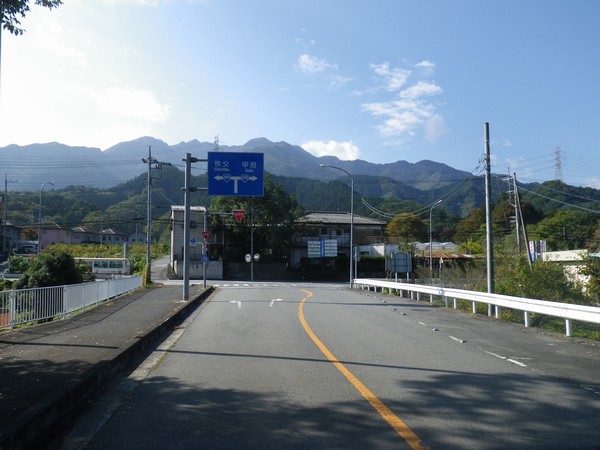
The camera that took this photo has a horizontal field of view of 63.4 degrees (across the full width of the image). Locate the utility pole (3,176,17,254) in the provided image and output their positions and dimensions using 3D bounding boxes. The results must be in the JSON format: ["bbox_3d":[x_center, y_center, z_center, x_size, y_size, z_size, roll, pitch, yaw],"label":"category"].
[{"bbox_3d":[-40.635,-1.191,68.000,1.900,11.770,0.900,0,-3,0],"label":"utility pole"}]

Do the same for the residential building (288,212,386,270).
[{"bbox_3d":[5.077,2.143,64.000,11.300,7.580,7.600,1,-3,-11],"label":"residential building"}]

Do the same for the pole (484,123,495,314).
[{"bbox_3d":[6.131,-0.175,15.700,0.250,6.280,0.250,0,-3,0],"label":"pole"}]

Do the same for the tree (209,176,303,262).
[{"bbox_3d":[-5.410,-0.243,59.000,11.200,11.550,9.500,0,-3,0],"label":"tree"}]

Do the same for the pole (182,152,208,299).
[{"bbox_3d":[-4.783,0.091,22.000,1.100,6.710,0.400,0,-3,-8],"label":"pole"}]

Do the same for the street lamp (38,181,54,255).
[{"bbox_3d":[-26.640,0.289,51.000,1.600,9.830,0.500,0,-3,0],"label":"street lamp"}]

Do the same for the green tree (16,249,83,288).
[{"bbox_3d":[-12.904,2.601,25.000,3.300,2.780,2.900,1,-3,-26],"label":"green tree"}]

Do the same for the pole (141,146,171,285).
[{"bbox_3d":[-12.655,-0.854,42.500,2.400,12.040,1.200,0,-3,-8],"label":"pole"}]

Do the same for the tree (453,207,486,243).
[{"bbox_3d":[35.133,0.515,100.000,6.600,8.650,6.200,-1,-3,19],"label":"tree"}]

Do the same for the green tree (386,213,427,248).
[{"bbox_3d":[18.873,1.506,86.000,6.900,7.440,6.500,-1,-3,12],"label":"green tree"}]

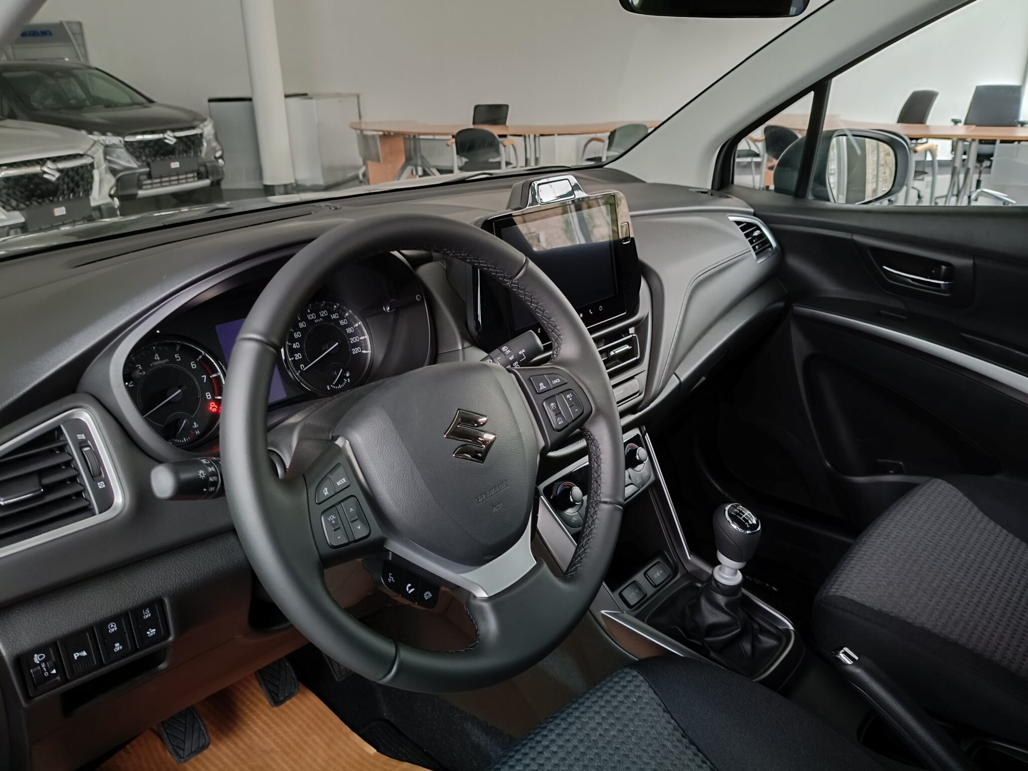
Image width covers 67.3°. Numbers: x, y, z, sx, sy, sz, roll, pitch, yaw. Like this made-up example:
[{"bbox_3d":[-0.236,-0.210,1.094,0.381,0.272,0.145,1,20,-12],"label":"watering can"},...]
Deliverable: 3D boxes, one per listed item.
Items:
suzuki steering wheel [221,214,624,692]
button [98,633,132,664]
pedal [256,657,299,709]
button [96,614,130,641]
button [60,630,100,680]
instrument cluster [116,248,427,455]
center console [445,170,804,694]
[{"bbox_3d":[-0.056,0.047,0.621,0.370,0.370,0.090,-26,5,-41],"label":"suzuki steering wheel"},{"bbox_3d":[-0.319,0.208,0.617,0.022,0.017,0.010,-19,24,-36],"label":"button"},{"bbox_3d":[-0.345,0.430,1.128,0.054,0.062,0.022,-23,1,-42],"label":"pedal"},{"bbox_3d":[-0.319,0.191,0.612,0.022,0.017,0.010,-19,24,-36],"label":"button"},{"bbox_3d":[-0.338,0.206,0.600,0.024,0.034,0.012,-19,24,-36],"label":"button"},{"bbox_3d":[-0.245,-0.033,0.791,0.310,0.155,0.090,-23,11,-42],"label":"instrument cluster"},{"bbox_3d":[0.163,0.054,0.910,0.420,0.560,0.290,19,29,40],"label":"center console"}]

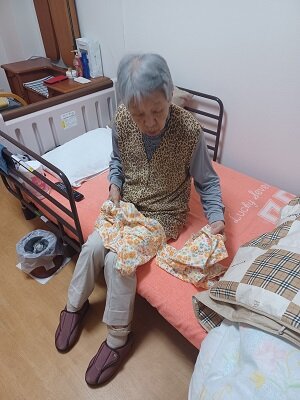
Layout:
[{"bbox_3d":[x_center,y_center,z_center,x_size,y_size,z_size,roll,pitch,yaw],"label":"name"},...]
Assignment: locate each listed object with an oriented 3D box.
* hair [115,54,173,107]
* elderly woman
[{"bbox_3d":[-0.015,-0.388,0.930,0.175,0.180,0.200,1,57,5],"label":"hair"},{"bbox_3d":[-0.036,0.103,1.135,0.570,1.161,0.799,14,38,22],"label":"elderly woman"}]

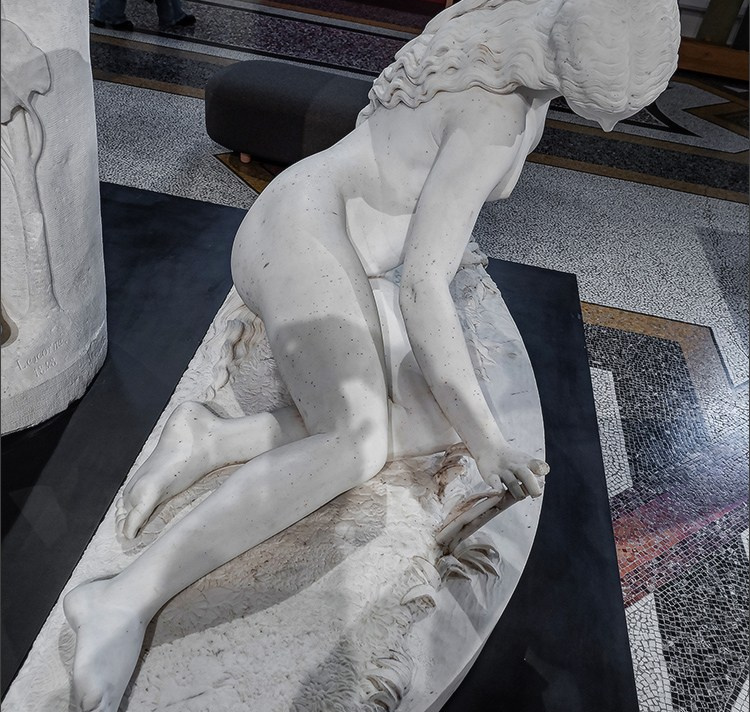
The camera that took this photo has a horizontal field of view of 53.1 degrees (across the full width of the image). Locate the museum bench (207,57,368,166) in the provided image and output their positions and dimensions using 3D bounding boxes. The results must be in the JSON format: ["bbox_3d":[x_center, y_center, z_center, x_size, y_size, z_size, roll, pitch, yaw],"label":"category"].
[{"bbox_3d":[-0.195,-1.149,3.803,1.304,0.386,0.609,14,37,5],"label":"museum bench"}]

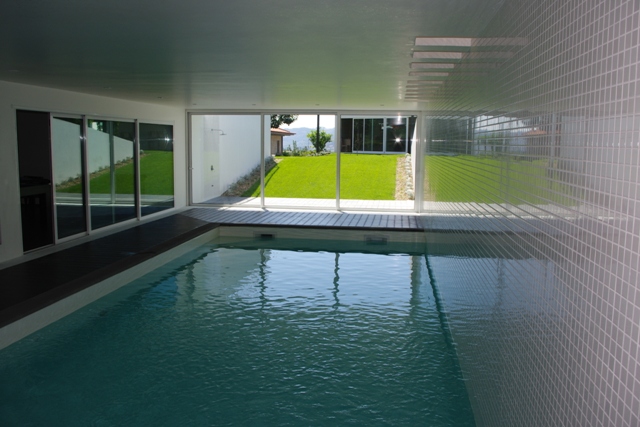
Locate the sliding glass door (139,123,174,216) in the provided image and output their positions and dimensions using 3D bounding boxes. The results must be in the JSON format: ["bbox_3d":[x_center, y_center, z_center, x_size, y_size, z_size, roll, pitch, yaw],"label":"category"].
[{"bbox_3d":[-3.692,-1.016,12.514,0.070,2.070,1.890,2,7,8],"label":"sliding glass door"}]

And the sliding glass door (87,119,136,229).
[{"bbox_3d":[-3.982,-0.779,10.650,0.070,2.070,1.910,2,7,8],"label":"sliding glass door"}]

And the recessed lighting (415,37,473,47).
[{"bbox_3d":[0.937,-1.317,4.130,0.430,0.060,0.370,2,7,8],"label":"recessed lighting"}]

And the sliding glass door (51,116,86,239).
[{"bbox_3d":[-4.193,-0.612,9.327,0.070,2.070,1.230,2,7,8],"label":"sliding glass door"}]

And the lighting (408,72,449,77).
[{"bbox_3d":[1.216,-1.563,6.074,0.430,0.060,0.320,2,7,8],"label":"lighting"}]

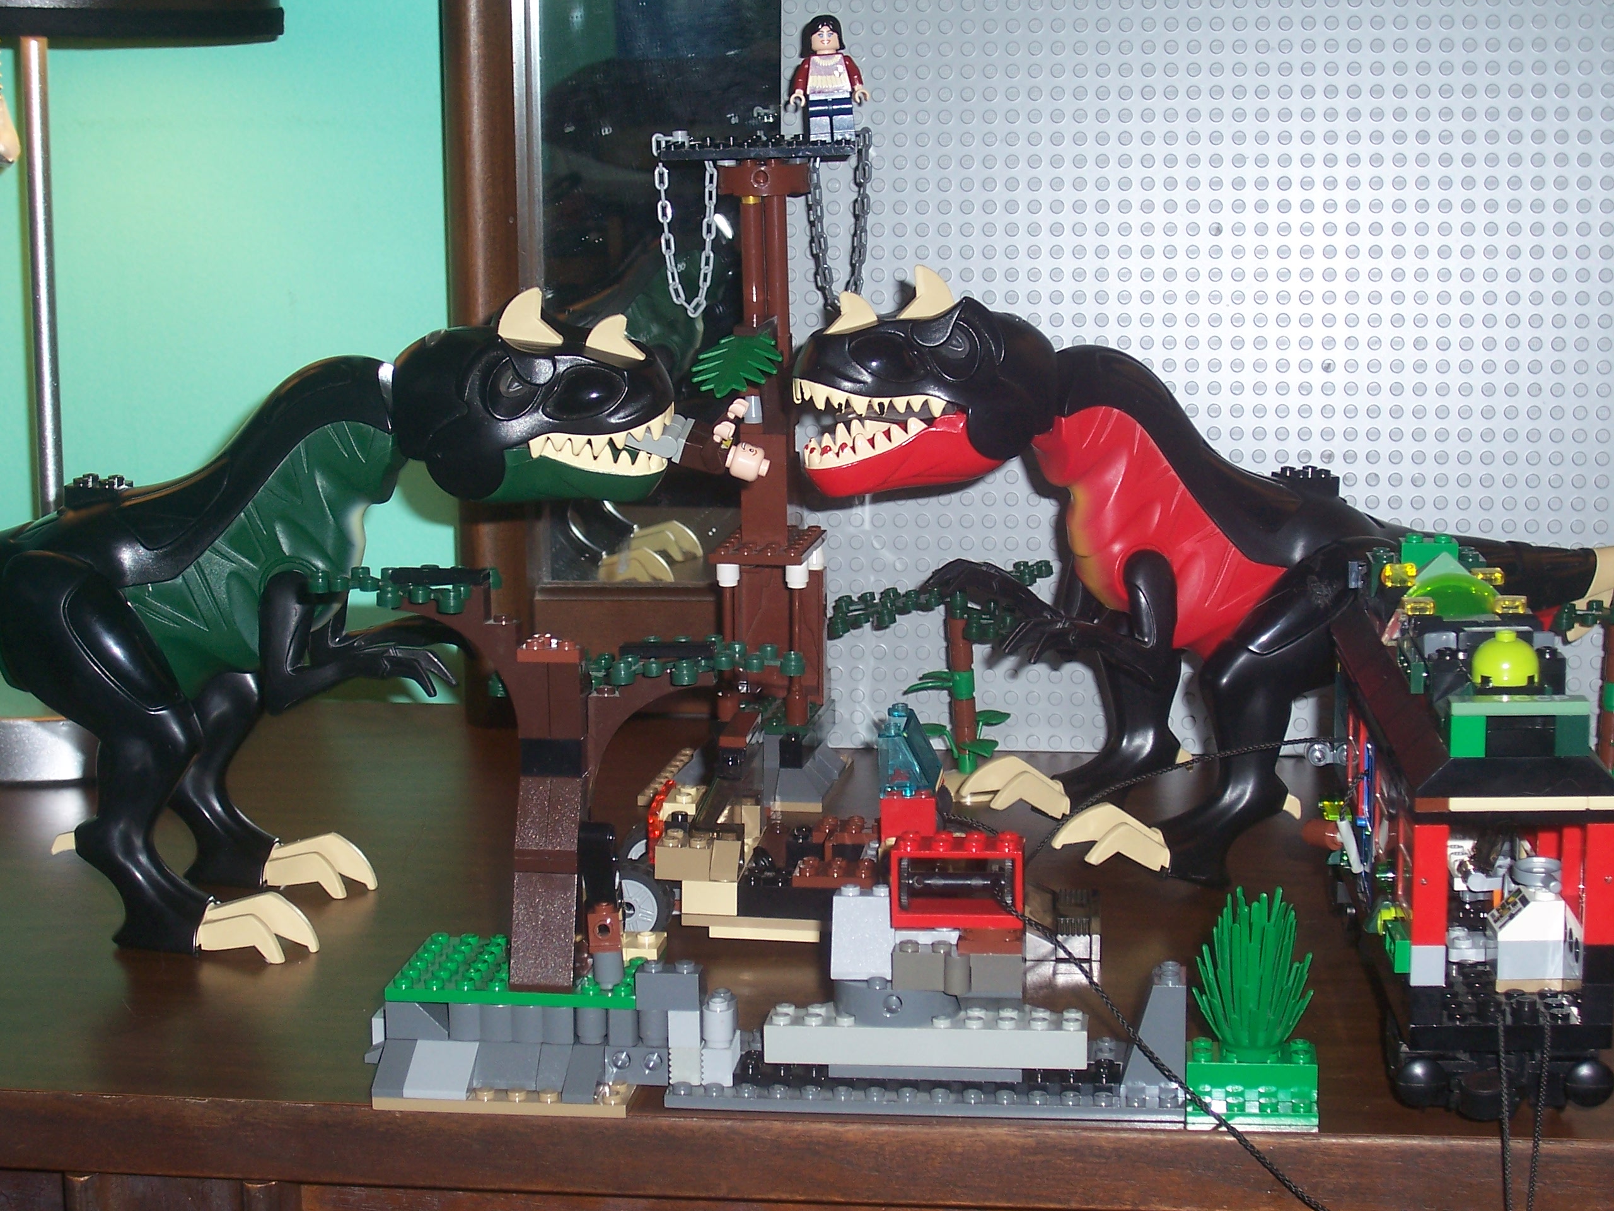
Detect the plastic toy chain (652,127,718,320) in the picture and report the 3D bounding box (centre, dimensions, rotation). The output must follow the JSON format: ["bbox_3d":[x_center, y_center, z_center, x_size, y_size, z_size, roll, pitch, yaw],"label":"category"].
[{"bbox_3d":[-0.041,-0.129,1.044,0.024,0.063,0.008,0,10,2],"label":"plastic toy chain"}]

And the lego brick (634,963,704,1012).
[{"bbox_3d":[-0.034,0.095,0.771,0.016,0.011,0.008,1,10,6],"label":"lego brick"}]

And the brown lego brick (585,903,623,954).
[{"bbox_3d":[-0.050,0.081,0.775,0.008,0.011,0.008,-2,10,3],"label":"brown lego brick"}]

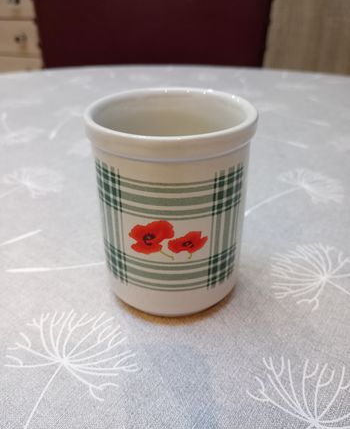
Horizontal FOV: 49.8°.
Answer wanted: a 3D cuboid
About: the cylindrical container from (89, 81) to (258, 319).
[{"bbox_3d":[-0.001,-0.008,0.211,0.084,0.104,0.084,-1,32,0],"label":"cylindrical container"}]

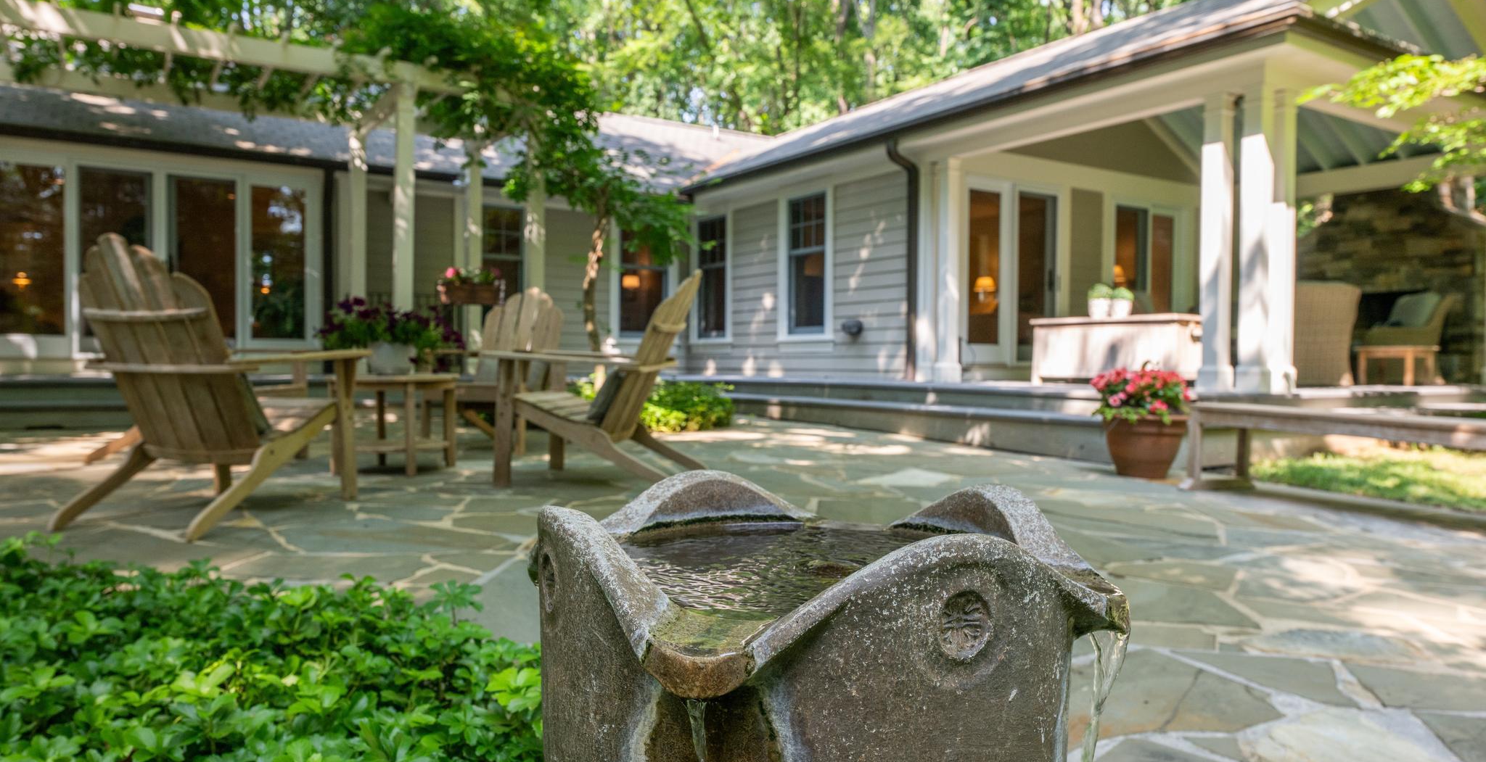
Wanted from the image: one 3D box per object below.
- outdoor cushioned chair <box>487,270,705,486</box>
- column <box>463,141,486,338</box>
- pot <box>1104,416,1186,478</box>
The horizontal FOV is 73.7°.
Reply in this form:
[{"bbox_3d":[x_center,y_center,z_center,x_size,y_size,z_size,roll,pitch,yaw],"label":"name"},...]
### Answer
[{"bbox_3d":[-0.645,-0.022,4.676,0.943,0.998,0.710,1,1,13],"label":"outdoor cushioned chair"},{"bbox_3d":[-3.113,-1.446,11.475,0.150,2.783,0.150,0,1,-33],"label":"column"},{"bbox_3d":[2.111,0.346,5.205,0.420,0.315,0.420,0,1,0],"label":"pot"}]

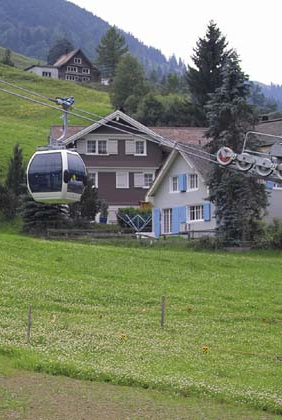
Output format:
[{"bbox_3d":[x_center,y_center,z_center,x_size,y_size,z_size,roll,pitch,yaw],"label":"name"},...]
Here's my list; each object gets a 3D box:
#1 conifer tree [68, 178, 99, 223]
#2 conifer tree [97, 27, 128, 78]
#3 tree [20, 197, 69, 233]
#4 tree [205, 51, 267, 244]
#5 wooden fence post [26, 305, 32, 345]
[{"bbox_3d":[-4.503,-0.783,74.000,2.350,3.680,2.350,0,-2,0],"label":"conifer tree"},{"bbox_3d":[-7.390,-40.708,245.000,8.200,13.800,8.200,0,-4,0],"label":"conifer tree"},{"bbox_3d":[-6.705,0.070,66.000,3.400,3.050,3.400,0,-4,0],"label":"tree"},{"bbox_3d":[6.837,-4.498,68.000,4.390,14.110,4.390,0,-2,0],"label":"tree"},{"bbox_3d":[-3.579,3.672,30.300,0.100,1.270,0.100,3,-4,0],"label":"wooden fence post"}]

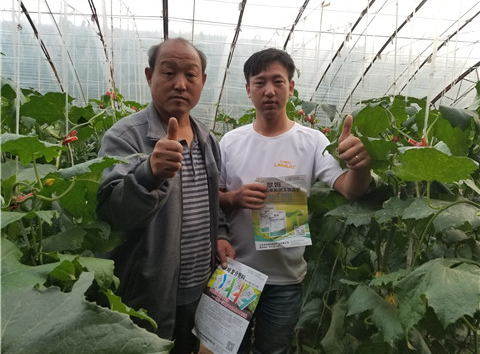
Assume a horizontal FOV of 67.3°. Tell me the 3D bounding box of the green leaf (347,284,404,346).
[{"bbox_3d":[0.331,0.336,0.880,0.142,0.144,0.080,1,4,0],"label":"green leaf"}]

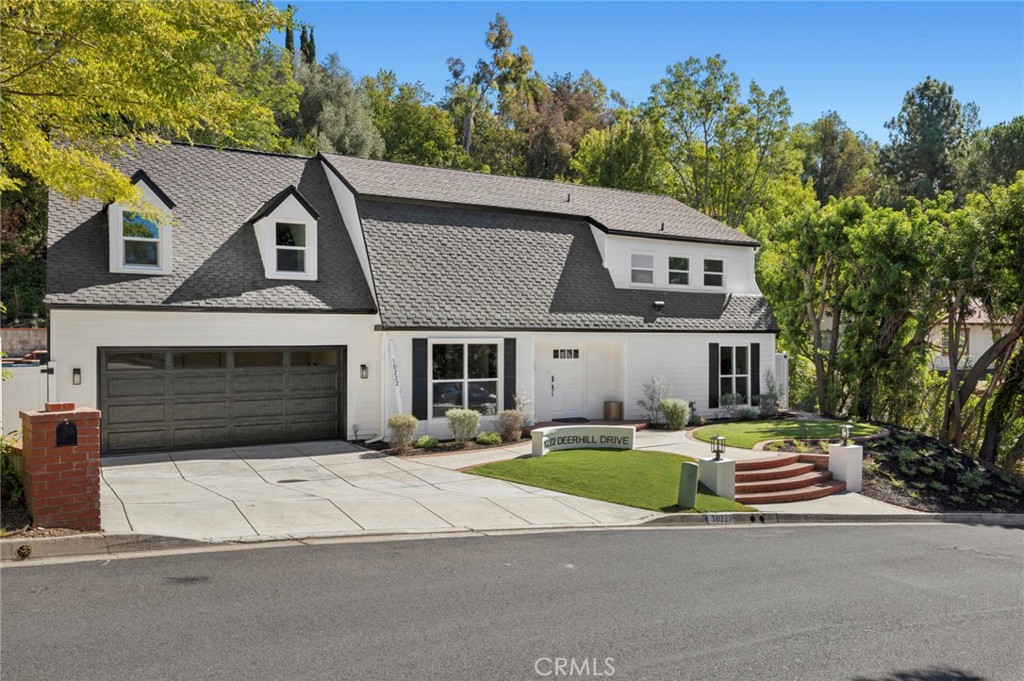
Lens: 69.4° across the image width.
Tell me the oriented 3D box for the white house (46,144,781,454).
[{"bbox_3d":[-2.530,-1.560,22.670,19.400,7.650,10.800,0,0,-29],"label":"white house"}]

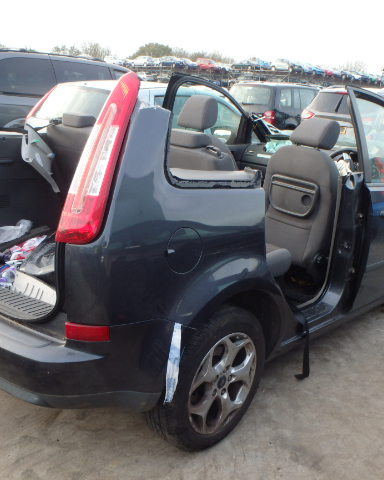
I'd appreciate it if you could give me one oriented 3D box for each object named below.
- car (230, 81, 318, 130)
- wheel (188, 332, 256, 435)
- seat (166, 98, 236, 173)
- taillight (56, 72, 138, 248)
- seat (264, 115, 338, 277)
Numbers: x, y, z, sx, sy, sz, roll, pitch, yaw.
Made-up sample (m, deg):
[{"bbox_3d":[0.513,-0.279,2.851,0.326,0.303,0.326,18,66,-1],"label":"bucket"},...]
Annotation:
[{"bbox_3d":[2.913,-4.021,16.505,1.790,1.740,4.400,15,20,34],"label":"car"},{"bbox_3d":[0.086,0.591,2.260,0.170,0.455,0.455,18,21,40],"label":"wheel"},{"bbox_3d":[0.164,-0.452,3.723,0.520,1.080,0.780,18,21,40],"label":"seat"},{"bbox_3d":[-0.292,-0.259,1.705,0.170,0.620,0.150,18,-7,20],"label":"taillight"},{"bbox_3d":[0.826,-0.262,3.421,0.520,1.080,0.800,18,21,40],"label":"seat"}]

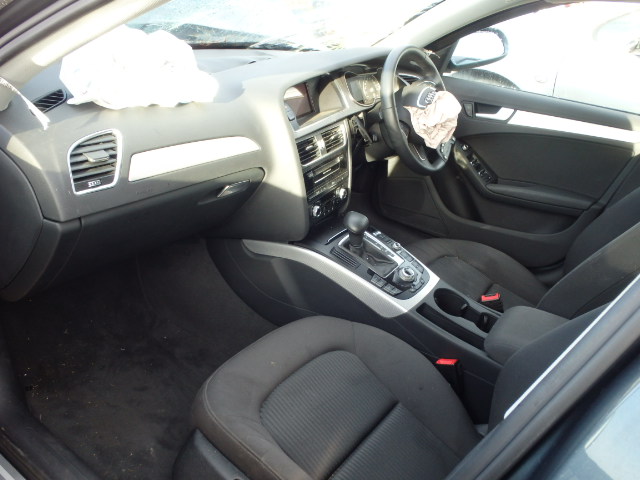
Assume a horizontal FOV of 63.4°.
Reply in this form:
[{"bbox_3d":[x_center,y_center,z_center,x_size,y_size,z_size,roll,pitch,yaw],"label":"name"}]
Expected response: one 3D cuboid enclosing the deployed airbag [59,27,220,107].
[{"bbox_3d":[-0.338,-0.340,0.979,0.180,0.125,0.335,24,32,30],"label":"deployed airbag"}]

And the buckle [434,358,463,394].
[{"bbox_3d":[0.260,0.274,1.046,0.045,0.075,0.028,-6,15,27],"label":"buckle"}]

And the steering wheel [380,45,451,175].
[{"bbox_3d":[0.272,-0.355,1.443,0.090,0.375,0.375,-5,15,40],"label":"steering wheel"}]

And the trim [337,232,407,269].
[{"bbox_3d":[0.126,0.033,1.233,0.140,0.020,0.105,37,38,21],"label":"trim"}]

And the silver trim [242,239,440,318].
[{"bbox_3d":[0.055,0.029,1.259,0.445,0.090,0.235,24,32,30],"label":"silver trim"}]

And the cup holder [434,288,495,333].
[{"bbox_3d":[0.316,0.178,1.166,0.155,0.060,0.085,29,35,26],"label":"cup holder"}]

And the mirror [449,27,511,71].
[{"bbox_3d":[0.540,-0.680,1.842,0.215,0.140,0.110,-8,31,-26],"label":"mirror"}]

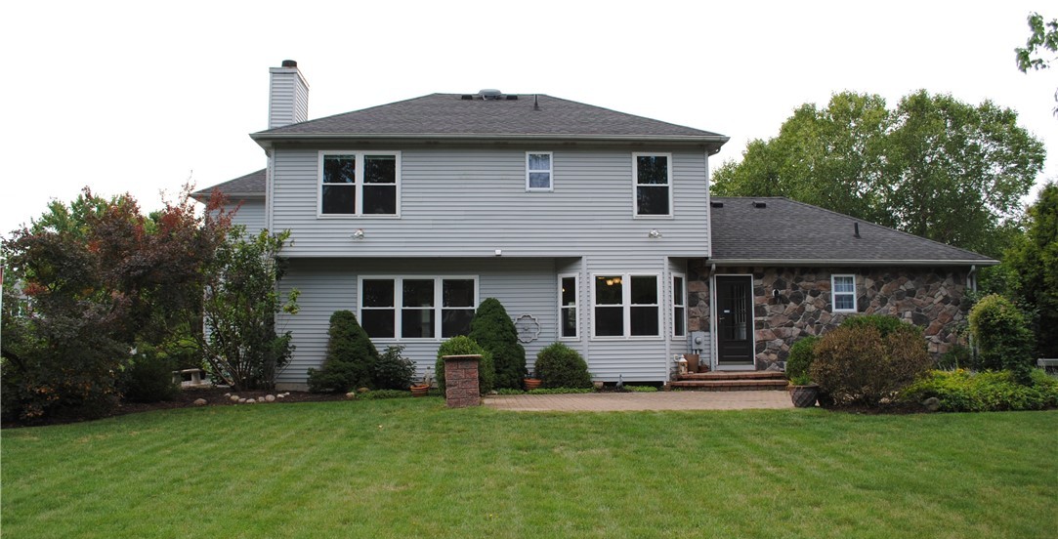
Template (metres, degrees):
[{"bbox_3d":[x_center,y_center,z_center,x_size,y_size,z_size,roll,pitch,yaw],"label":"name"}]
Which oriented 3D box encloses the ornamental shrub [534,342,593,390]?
[{"bbox_3d":[0.739,2.103,17.119,1.269,1.063,1.205,0,-4,-3],"label":"ornamental shrub"}]

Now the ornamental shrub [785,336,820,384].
[{"bbox_3d":[5.779,1.933,16.200,1.200,1.216,1.150,0,-4,-3],"label":"ornamental shrub"}]

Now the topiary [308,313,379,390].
[{"bbox_3d":[-4.020,1.788,17.200,1.550,1.777,1.450,0,-4,-3],"label":"topiary"}]

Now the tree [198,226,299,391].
[{"bbox_3d":[-6.090,0.865,17.259,2.168,3.684,2.059,0,-4,-3],"label":"tree"}]

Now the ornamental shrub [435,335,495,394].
[{"bbox_3d":[-1.321,1.972,16.400,1.250,1.241,1.220,0,-4,-3],"label":"ornamental shrub"}]

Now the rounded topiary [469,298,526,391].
[{"bbox_3d":[-0.673,1.622,17.120,1.221,2.042,1.221,0,-4,-3],"label":"rounded topiary"}]

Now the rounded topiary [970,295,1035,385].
[{"bbox_3d":[10.009,1.529,16.838,1.380,2.044,1.360,0,-4,-3],"label":"rounded topiary"}]

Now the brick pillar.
[{"bbox_3d":[-1.230,2.075,14.700,0.700,0.984,0.680,0,-4,-3],"label":"brick pillar"}]

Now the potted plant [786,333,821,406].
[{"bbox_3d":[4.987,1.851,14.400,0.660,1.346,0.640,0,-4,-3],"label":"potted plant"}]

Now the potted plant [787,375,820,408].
[{"bbox_3d":[4.819,2.127,13.939,0.561,0.598,0.561,0,-4,-3],"label":"potted plant"}]

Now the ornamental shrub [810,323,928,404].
[{"bbox_3d":[6.501,1.802,15.100,2.250,1.549,2.050,0,-4,-3],"label":"ornamental shrub"}]

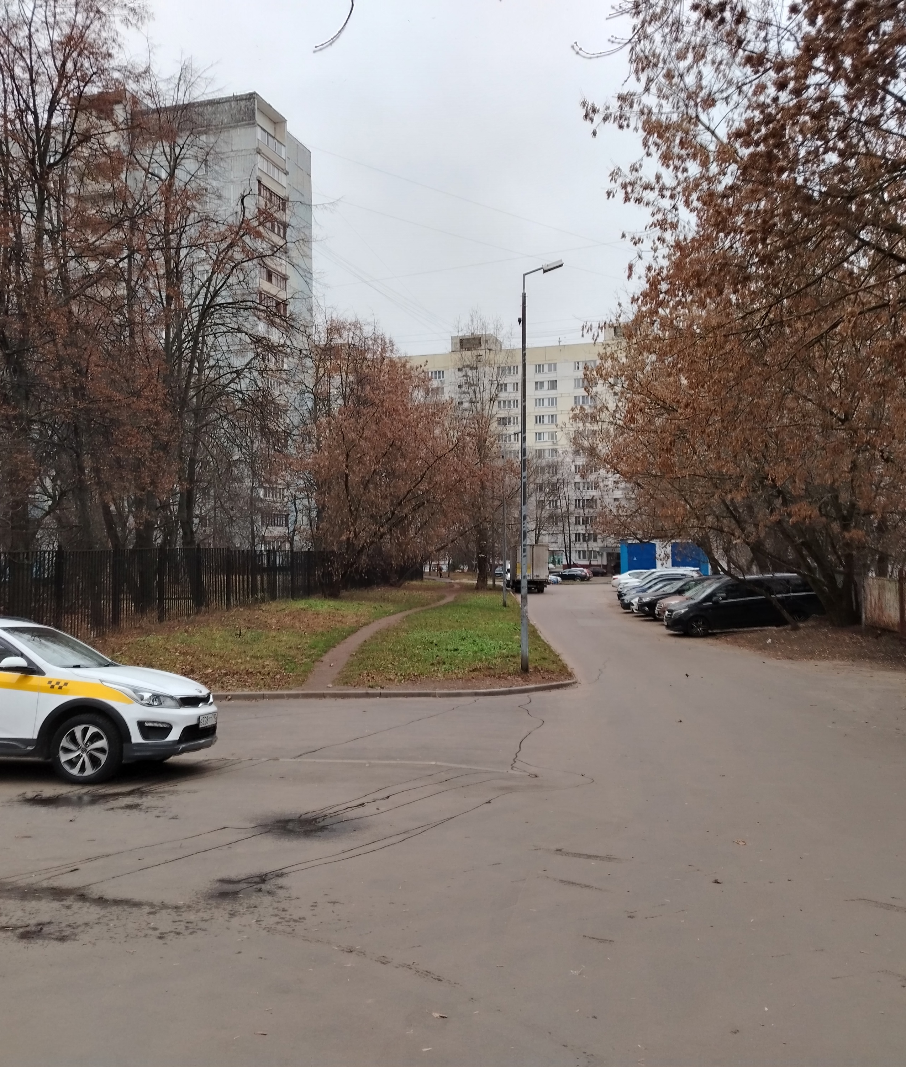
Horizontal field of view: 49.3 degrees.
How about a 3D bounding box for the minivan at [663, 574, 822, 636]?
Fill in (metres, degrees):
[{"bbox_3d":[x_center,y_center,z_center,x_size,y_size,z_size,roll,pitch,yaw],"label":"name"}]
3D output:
[{"bbox_3d":[9.560,2.280,32.600,5.200,1.920,1.950,-4,-2,1],"label":"minivan"}]

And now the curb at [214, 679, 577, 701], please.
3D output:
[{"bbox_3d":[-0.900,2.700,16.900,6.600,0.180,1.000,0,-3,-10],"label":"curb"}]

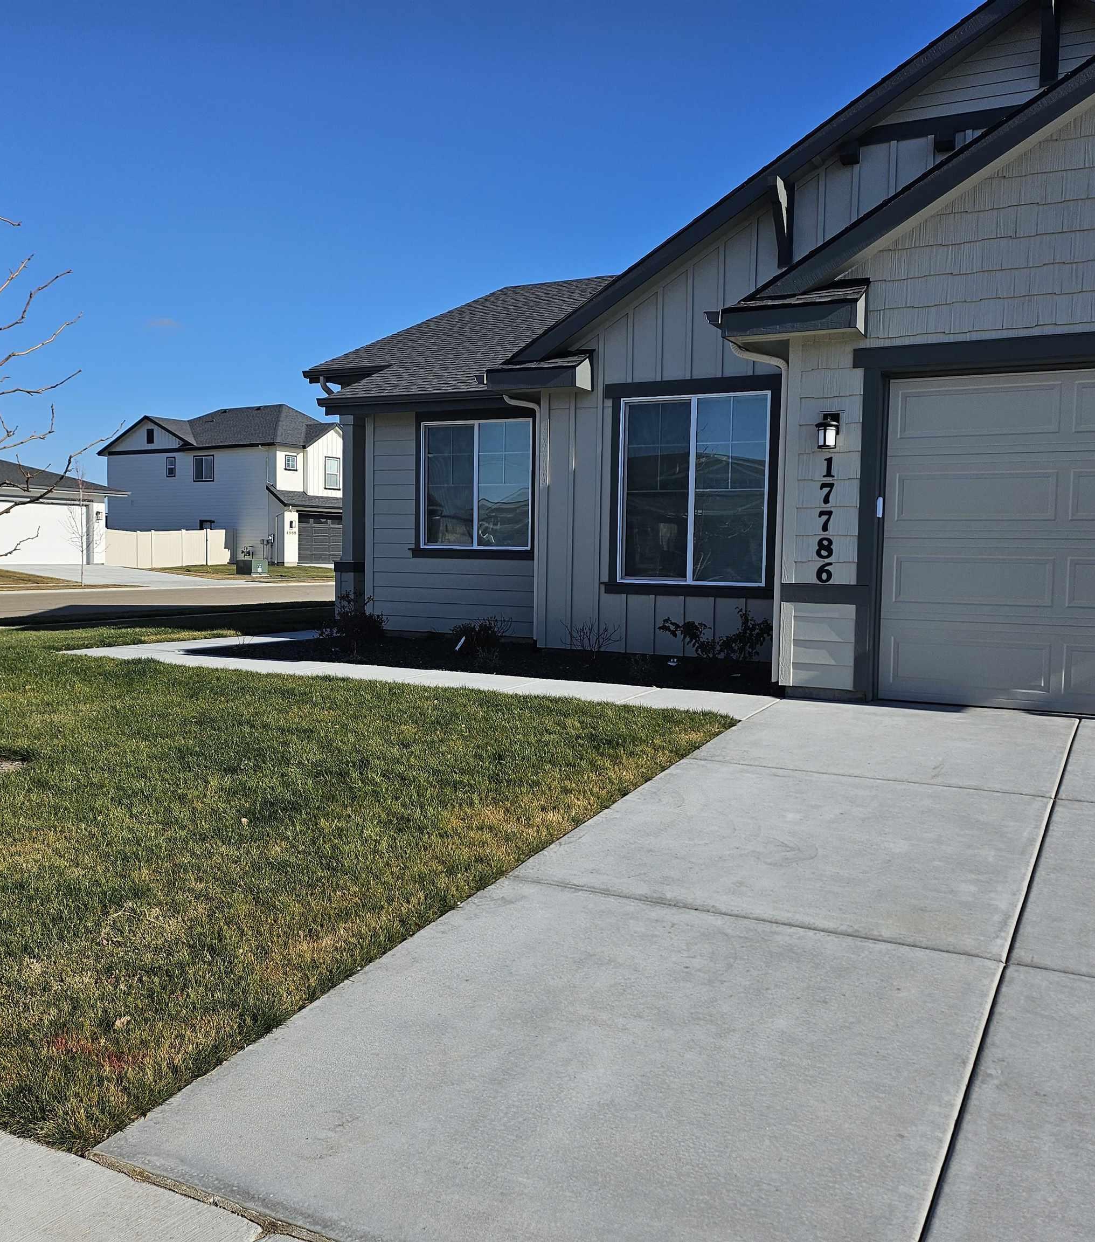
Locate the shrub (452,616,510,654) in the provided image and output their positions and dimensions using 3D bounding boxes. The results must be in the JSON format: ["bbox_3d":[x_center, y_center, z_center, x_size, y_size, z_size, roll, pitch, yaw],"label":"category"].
[{"bbox_3d":[-0.697,0.140,12.125,0.642,0.403,0.550,1,4,-3],"label":"shrub"}]

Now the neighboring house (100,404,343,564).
[{"bbox_3d":[-15.566,-7.841,65.430,14.874,8.986,13.200,3,4,33],"label":"neighboring house"}]

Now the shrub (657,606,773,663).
[{"bbox_3d":[1.571,0.127,10.769,1.092,0.534,0.700,1,4,8],"label":"shrub"}]

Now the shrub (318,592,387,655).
[{"bbox_3d":[-2.111,0.007,12.450,0.730,0.645,0.650,0,4,-10],"label":"shrub"}]

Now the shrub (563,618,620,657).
[{"bbox_3d":[0.436,0.167,11.377,0.551,0.397,0.450,1,4,2],"label":"shrub"}]

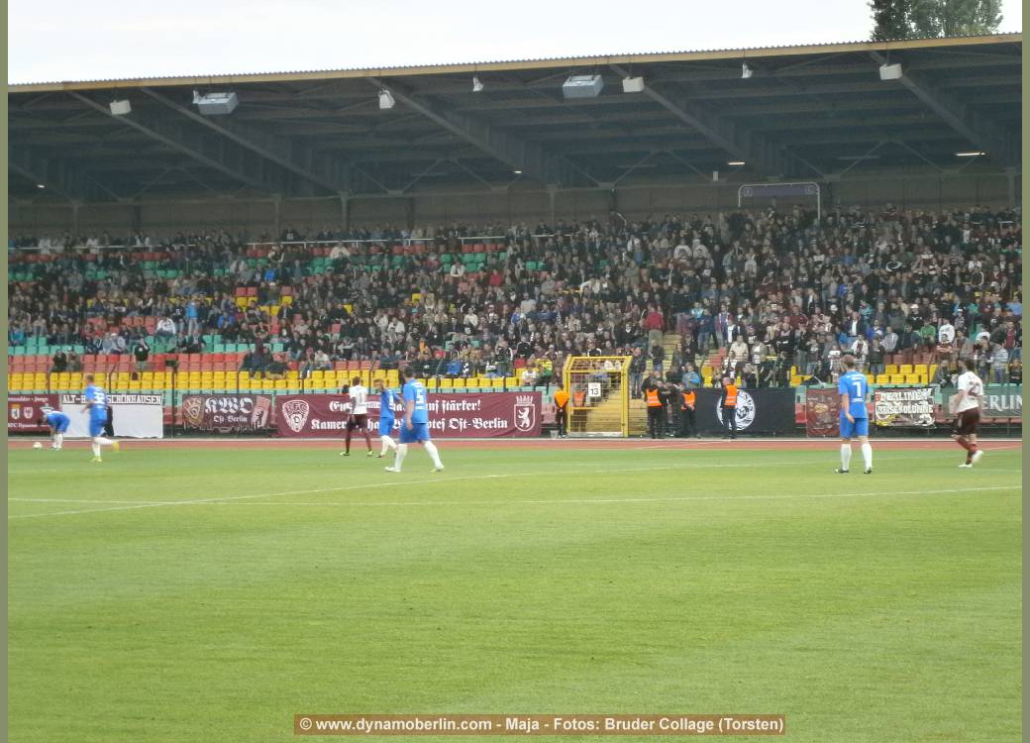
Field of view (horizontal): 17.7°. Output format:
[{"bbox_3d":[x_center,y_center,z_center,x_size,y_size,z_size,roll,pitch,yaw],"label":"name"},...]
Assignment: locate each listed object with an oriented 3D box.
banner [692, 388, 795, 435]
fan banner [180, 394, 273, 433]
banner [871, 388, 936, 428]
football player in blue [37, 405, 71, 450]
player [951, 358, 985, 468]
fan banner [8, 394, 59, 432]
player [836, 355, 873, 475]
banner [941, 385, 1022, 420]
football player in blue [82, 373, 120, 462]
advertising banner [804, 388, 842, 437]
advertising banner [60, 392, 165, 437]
[{"bbox_3d":[6.771,1.197,99.005,3.368,1.369,0.050,0,0,24],"label":"banner"},{"bbox_3d":[-9.228,1.358,106.129,3.292,1.255,0.050,0,0,24],"label":"fan banner"},{"bbox_3d":[11.256,1.051,95.534,1.826,1.101,0.060,0,0,24],"label":"banner"},{"bbox_3d":[-12.749,1.575,91.500,0.850,1.178,0.550,0,0,3],"label":"football player in blue"},{"bbox_3d":[7.495,0.690,54.686,0.470,1.789,0.460,-1,0,31],"label":"player"},{"bbox_3d":[-16.288,1.364,109.272,2.972,1.230,0.050,0,0,24],"label":"fan banner"},{"bbox_3d":[5.102,0.644,49.712,0.480,1.786,0.360,0,0,-22],"label":"player"},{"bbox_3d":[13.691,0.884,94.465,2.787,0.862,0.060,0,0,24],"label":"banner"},{"bbox_3d":[-8.242,0.926,65.800,0.720,1.733,0.520,-1,0,38],"label":"football player in blue"},{"bbox_3d":[9.147,1.221,97.948,1.125,1.428,0.050,0,0,24],"label":"advertising banner"},{"bbox_3d":[-12.928,1.414,106.152,3.849,1.398,0.060,0,0,24],"label":"advertising banner"}]

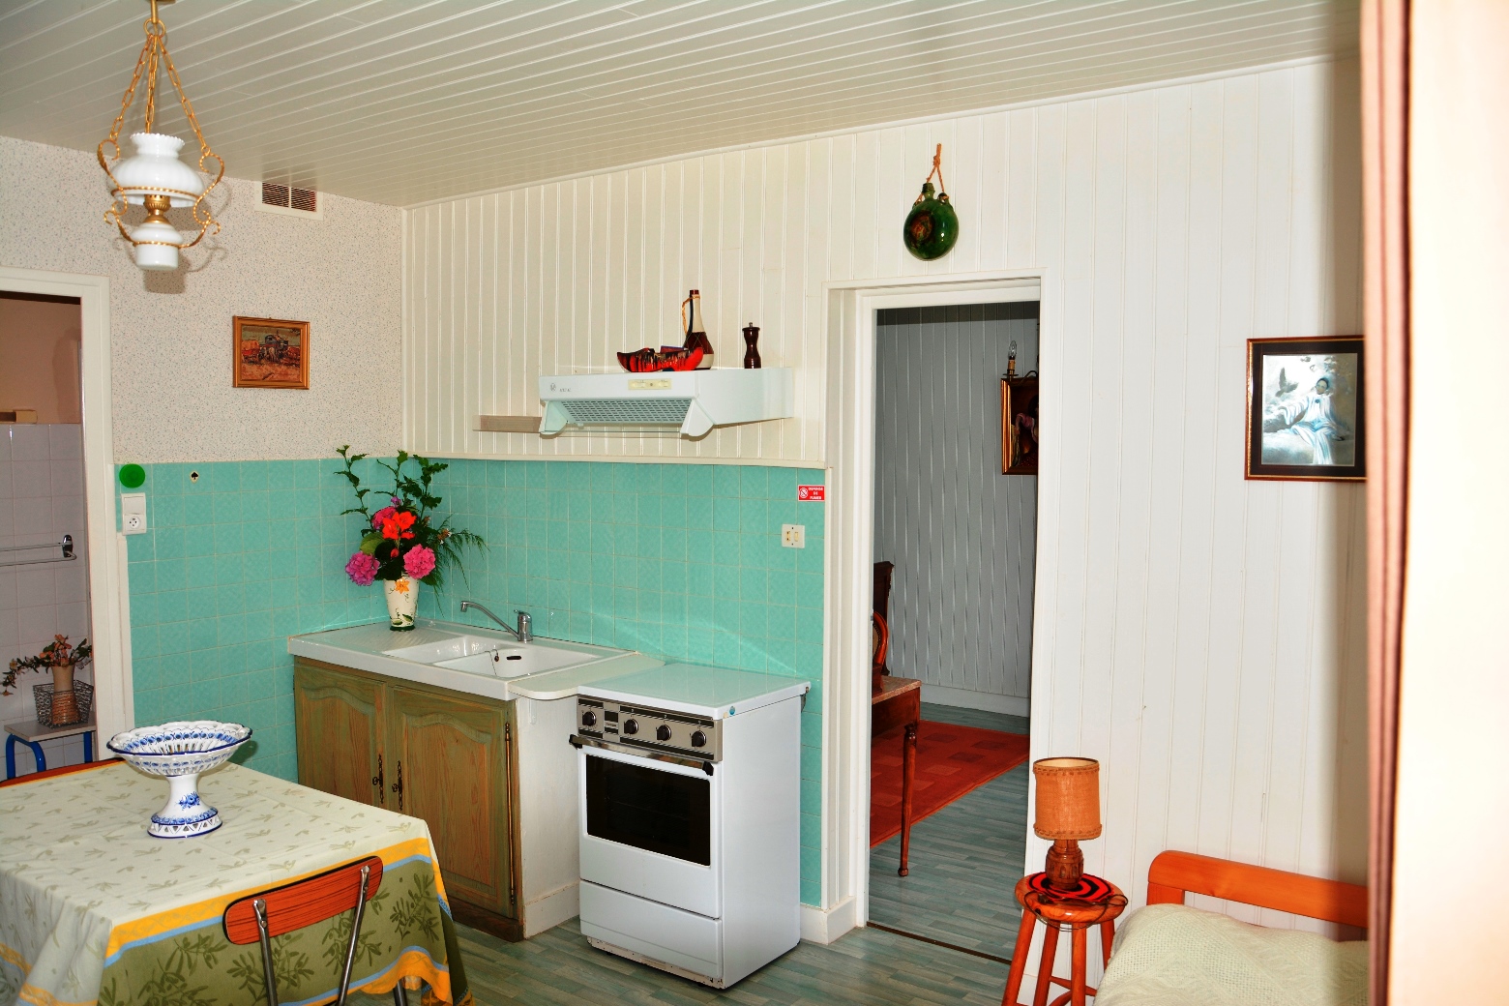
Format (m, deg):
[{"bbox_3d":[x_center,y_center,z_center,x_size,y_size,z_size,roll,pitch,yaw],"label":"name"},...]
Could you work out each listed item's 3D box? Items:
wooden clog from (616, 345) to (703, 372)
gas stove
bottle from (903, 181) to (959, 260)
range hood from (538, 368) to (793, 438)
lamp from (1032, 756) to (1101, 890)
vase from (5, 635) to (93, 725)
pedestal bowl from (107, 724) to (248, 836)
[{"bbox_3d":[-0.281,-0.430,3.387,0.290,0.080,0.100,3,5,34],"label":"wooden clog"},{"bbox_3d":[-0.192,0.978,3.576,0.547,0.830,0.485,3,5,34],"label":"gas stove"},{"bbox_3d":[0.503,-0.804,3.219,0.168,0.222,0.100,1,3,40],"label":"bottle"},{"bbox_3d":[-0.284,-0.314,3.561,0.621,0.227,0.501,3,5,34],"label":"range hood"},{"bbox_3d":[0.809,0.830,2.908,0.172,0.318,0.172,3,5,34],"label":"lamp"},{"bbox_3d":[-2.803,0.714,4.520,0.230,0.360,0.320,3,5,34],"label":"vase"},{"bbox_3d":[-1.272,0.626,2.526,0.288,0.193,0.288,0,4,0],"label":"pedestal bowl"}]

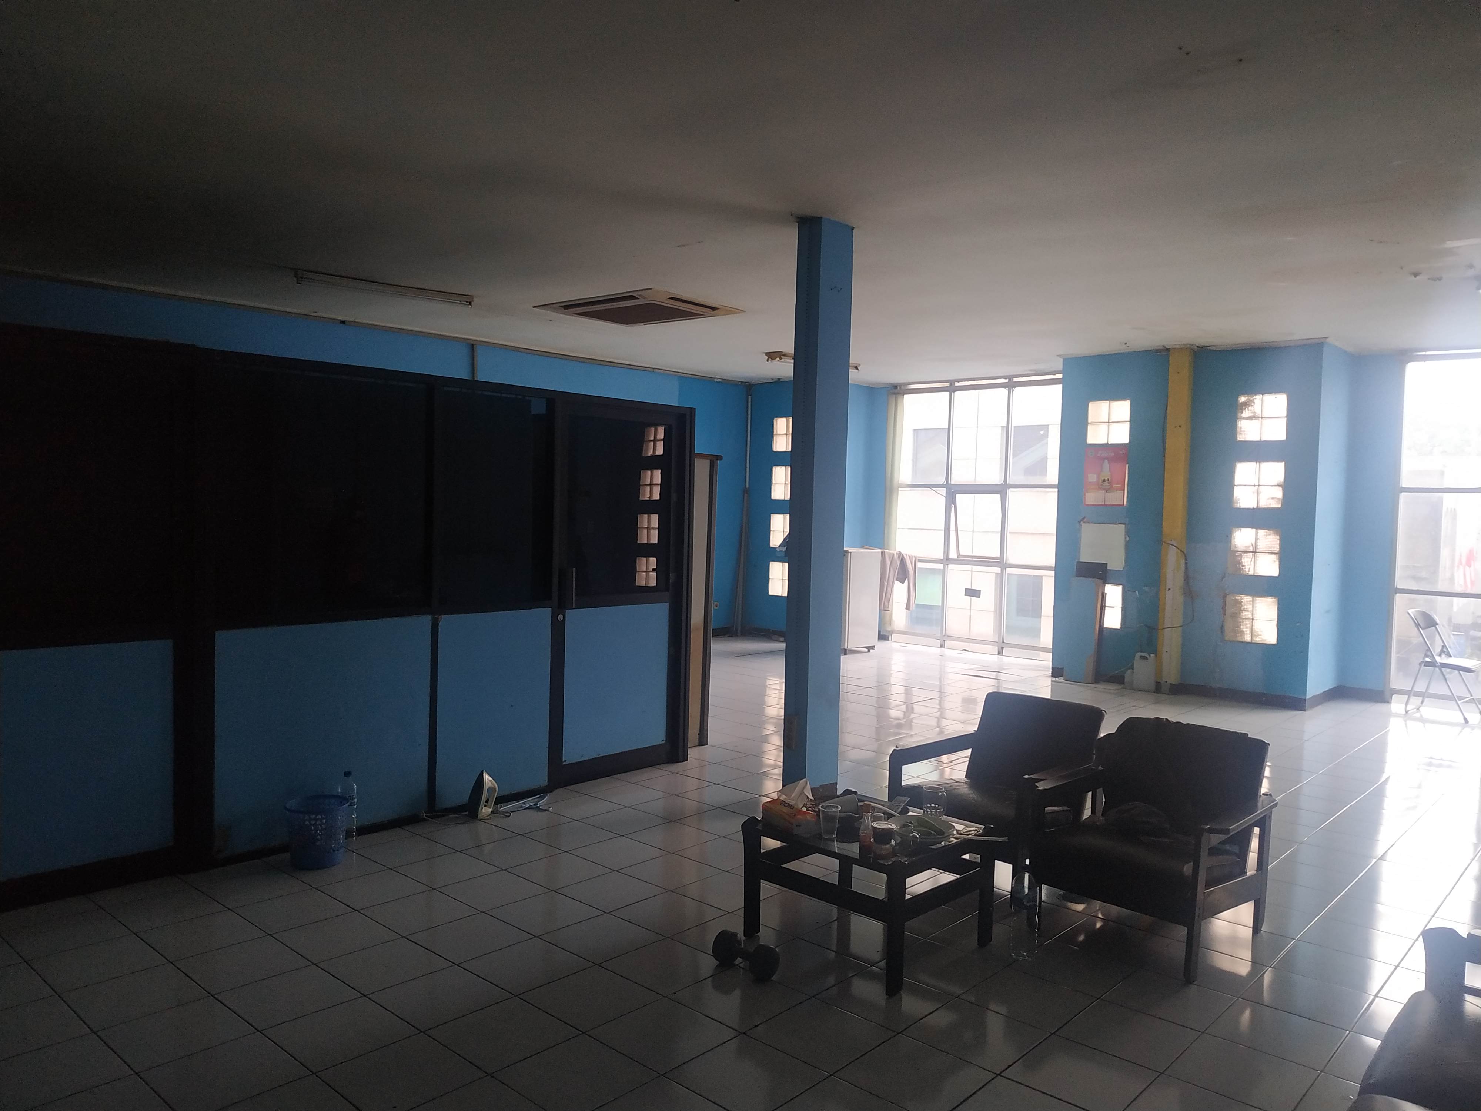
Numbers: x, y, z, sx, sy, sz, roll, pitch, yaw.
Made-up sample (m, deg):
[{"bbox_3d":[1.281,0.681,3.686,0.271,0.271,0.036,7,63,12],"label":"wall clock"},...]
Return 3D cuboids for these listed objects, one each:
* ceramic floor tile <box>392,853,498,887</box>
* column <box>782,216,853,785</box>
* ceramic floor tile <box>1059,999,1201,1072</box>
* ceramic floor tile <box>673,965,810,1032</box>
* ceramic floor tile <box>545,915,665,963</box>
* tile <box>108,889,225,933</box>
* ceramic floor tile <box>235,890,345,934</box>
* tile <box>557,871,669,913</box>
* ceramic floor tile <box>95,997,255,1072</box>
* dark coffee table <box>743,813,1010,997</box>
[{"bbox_3d":[-1.127,1.215,3.965,0.297,0.010,0.297,3,2,42],"label":"ceramic floor tile"},{"bbox_3d":[0.373,-0.157,4.973,0.140,2.830,0.235,4,4,42],"label":"column"},{"bbox_3d":[1.065,1.311,2.809,0.300,0.010,0.300,3,2,42],"label":"ceramic floor tile"},{"bbox_3d":[-0.006,1.280,2.970,0.297,0.010,0.297,3,2,42],"label":"ceramic floor tile"},{"bbox_3d":[-0.454,1.254,3.368,0.297,0.010,0.297,3,2,42],"label":"ceramic floor tile"},{"bbox_3d":[-2.070,1.279,3.700,0.300,0.010,0.300,4,4,42],"label":"tile"},{"bbox_3d":[-1.529,1.222,3.518,0.300,0.010,0.300,3,2,42],"label":"ceramic floor tile"},{"bbox_3d":[-0.476,1.238,3.783,0.300,0.010,0.300,3,2,42],"label":"tile"},{"bbox_3d":[-1.475,1.247,2.669,0.297,0.010,0.297,3,2,42],"label":"ceramic floor tile"},{"bbox_3d":[0.455,1.133,3.583,0.610,0.420,0.600,4,4,42],"label":"dark coffee table"}]

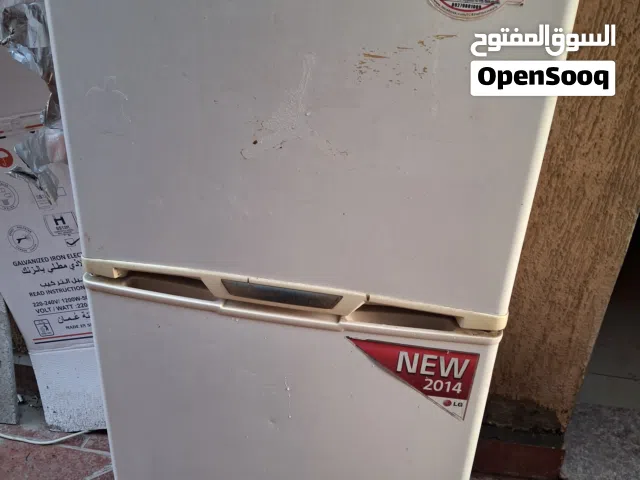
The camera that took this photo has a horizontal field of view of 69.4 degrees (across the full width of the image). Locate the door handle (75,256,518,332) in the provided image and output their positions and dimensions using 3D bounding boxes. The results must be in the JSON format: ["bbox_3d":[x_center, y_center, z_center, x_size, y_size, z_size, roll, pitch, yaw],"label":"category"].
[{"bbox_3d":[-0.053,0.069,0.638,0.600,0.042,0.045,6,21,9],"label":"door handle"}]

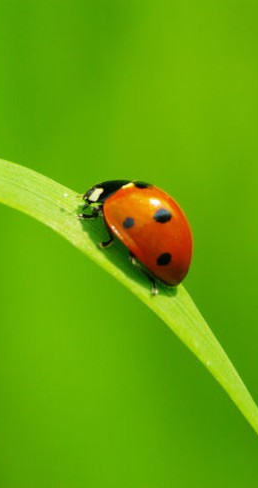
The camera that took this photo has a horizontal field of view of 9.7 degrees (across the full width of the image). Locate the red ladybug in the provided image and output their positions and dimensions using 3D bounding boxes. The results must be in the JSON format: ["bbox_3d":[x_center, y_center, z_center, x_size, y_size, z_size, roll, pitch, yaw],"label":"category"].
[{"bbox_3d":[0.001,-0.001,0.089,0.007,0.004,0.006,45,16,3],"label":"red ladybug"}]

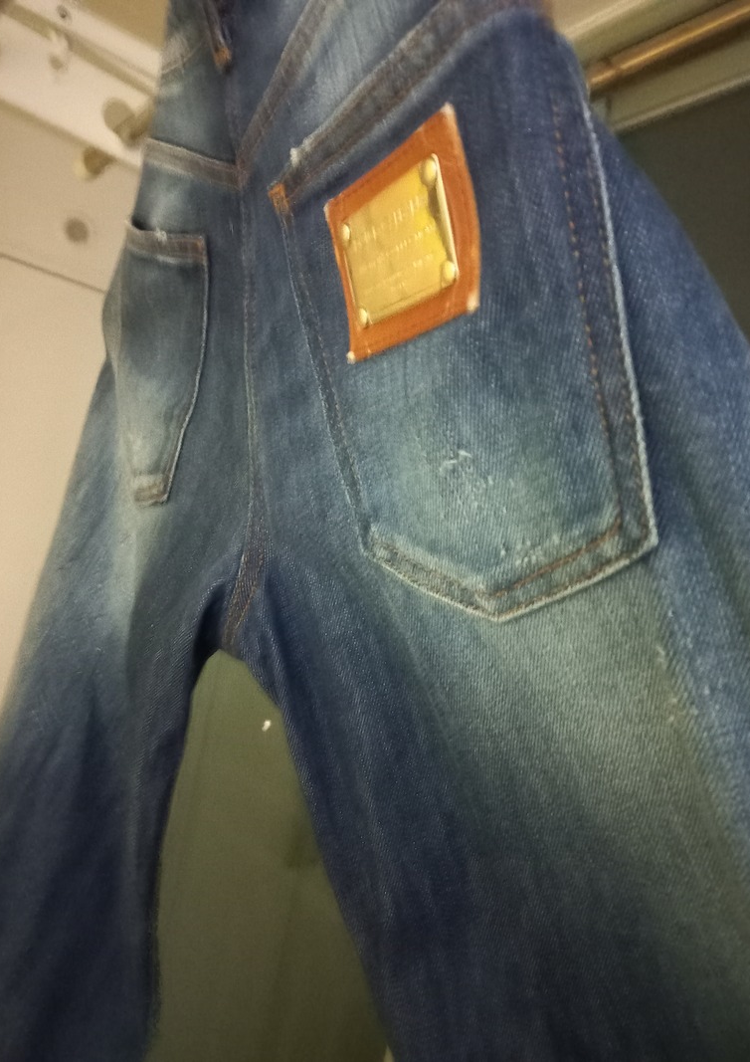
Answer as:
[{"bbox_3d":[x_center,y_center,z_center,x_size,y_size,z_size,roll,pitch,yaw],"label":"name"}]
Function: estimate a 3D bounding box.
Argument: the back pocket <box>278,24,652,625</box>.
[{"bbox_3d":[0.028,-0.052,0.267,0.025,0.178,0.143,-22,13,-38],"label":"back pocket"}]

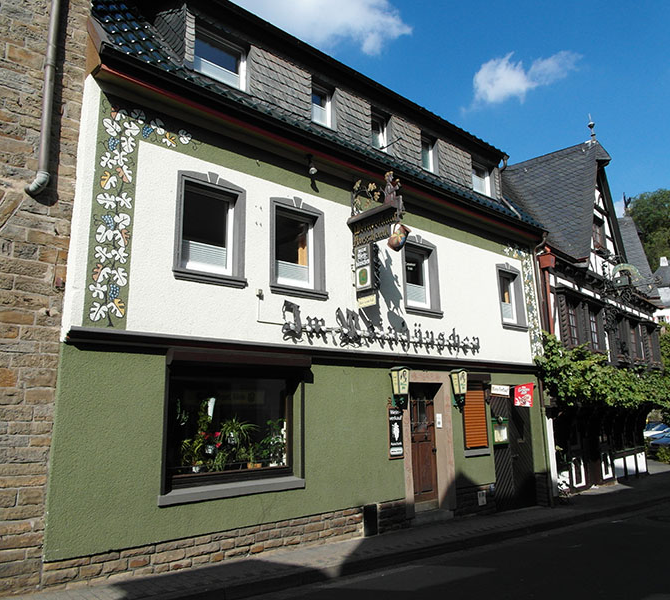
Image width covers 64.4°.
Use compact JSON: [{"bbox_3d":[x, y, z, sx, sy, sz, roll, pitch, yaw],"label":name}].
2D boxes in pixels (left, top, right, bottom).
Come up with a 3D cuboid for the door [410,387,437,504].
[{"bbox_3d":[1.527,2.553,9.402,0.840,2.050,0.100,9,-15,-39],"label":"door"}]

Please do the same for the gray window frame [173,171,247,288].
[{"bbox_3d":[-1.647,-0.926,7.126,1.035,1.473,0.170,9,-15,-39],"label":"gray window frame"}]

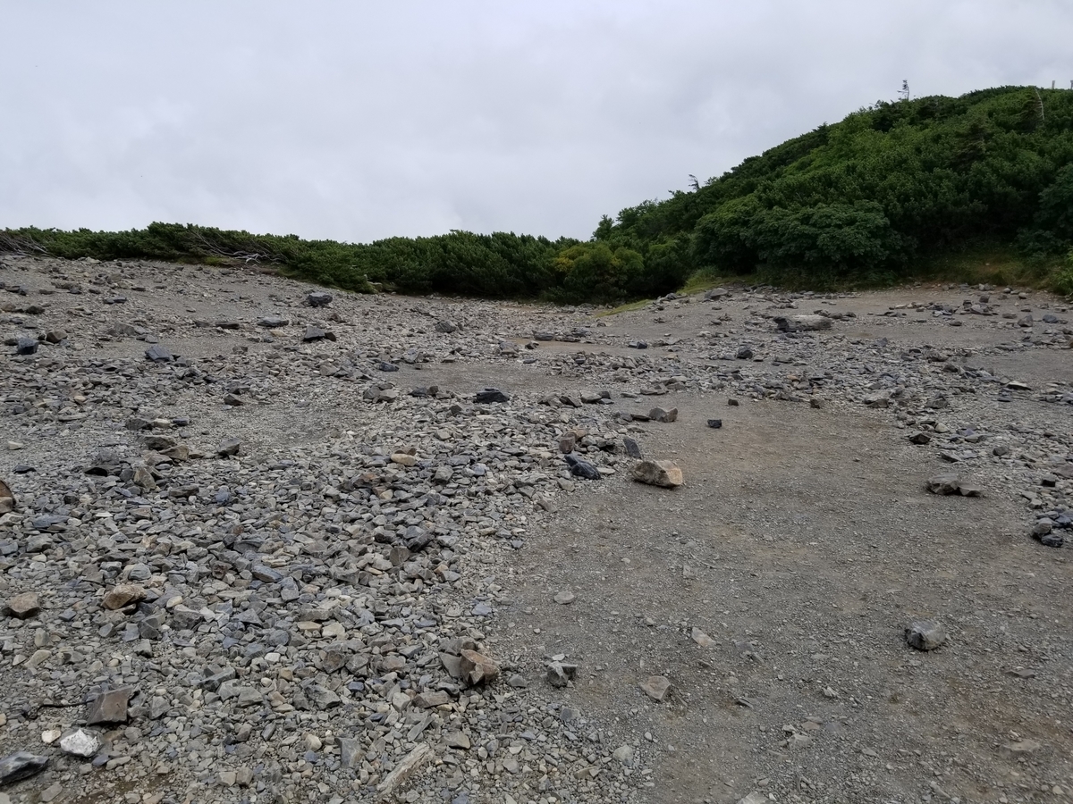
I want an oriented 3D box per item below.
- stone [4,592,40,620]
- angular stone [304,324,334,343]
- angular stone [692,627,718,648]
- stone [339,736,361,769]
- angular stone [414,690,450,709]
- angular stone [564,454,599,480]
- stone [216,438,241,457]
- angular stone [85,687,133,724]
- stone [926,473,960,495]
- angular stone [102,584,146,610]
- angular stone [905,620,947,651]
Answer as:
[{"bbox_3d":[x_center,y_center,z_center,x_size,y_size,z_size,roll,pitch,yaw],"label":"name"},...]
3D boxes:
[{"bbox_3d":[-2.324,0.923,3.640,0.145,0.090,0.120,-1,4,-25],"label":"stone"},{"bbox_3d":[-3.728,-1.187,13.800,0.520,0.270,0.380,1,3,10],"label":"angular stone"},{"bbox_3d":[0.670,0.942,3.222,0.058,0.042,0.105,-3,6,-33],"label":"angular stone"},{"bbox_3d":[-0.565,1.069,2.456,0.058,0.069,0.087,-1,5,-13],"label":"stone"},{"bbox_3d":[-0.387,1.096,2.970,0.125,0.048,0.075,-1,3,-15],"label":"angular stone"},{"bbox_3d":[0.353,0.507,6.300,0.280,0.150,0.180,2,4,30],"label":"angular stone"},{"bbox_3d":[-2.286,0.342,5.982,0.148,0.130,0.126,-2,5,-21],"label":"stone"},{"bbox_3d":[-1.410,1.000,2.657,0.134,0.085,0.107,-3,6,-28],"label":"angular stone"},{"bbox_3d":[2.982,0.606,5.900,0.225,0.130,0.180,1,3,20],"label":"stone"},{"bbox_3d":[-1.915,0.907,3.740,0.190,0.085,0.130,-1,4,-25],"label":"angular stone"},{"bbox_3d":[1.542,0.926,3.194,0.139,0.089,0.112,2,6,26],"label":"angular stone"}]

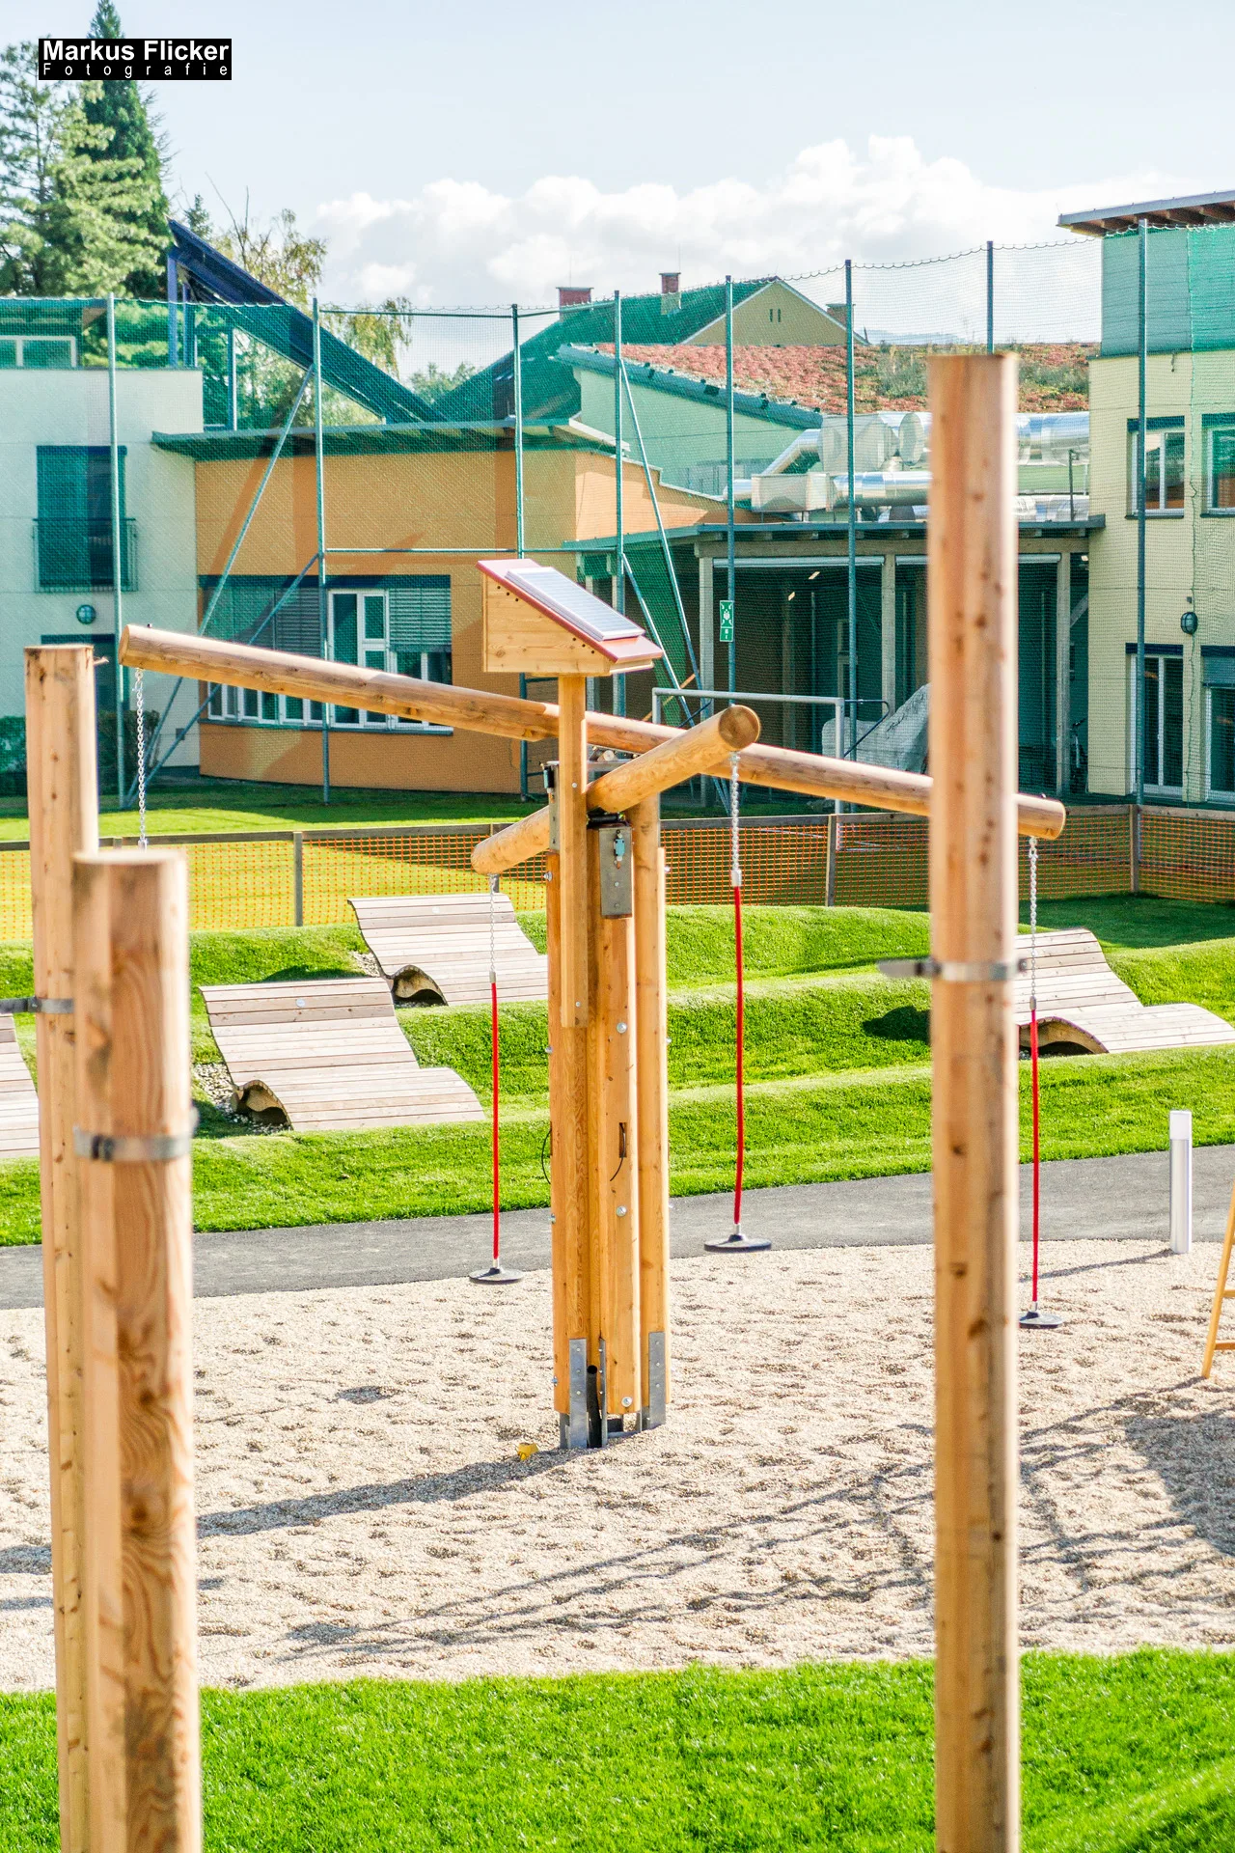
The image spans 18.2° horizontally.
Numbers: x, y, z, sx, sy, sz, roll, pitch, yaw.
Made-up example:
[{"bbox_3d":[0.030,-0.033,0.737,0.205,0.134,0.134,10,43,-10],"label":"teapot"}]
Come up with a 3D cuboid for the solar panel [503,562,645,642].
[{"bbox_3d":[-0.195,-1.532,18.404,0.591,0.030,0.428,37,20,19],"label":"solar panel"}]

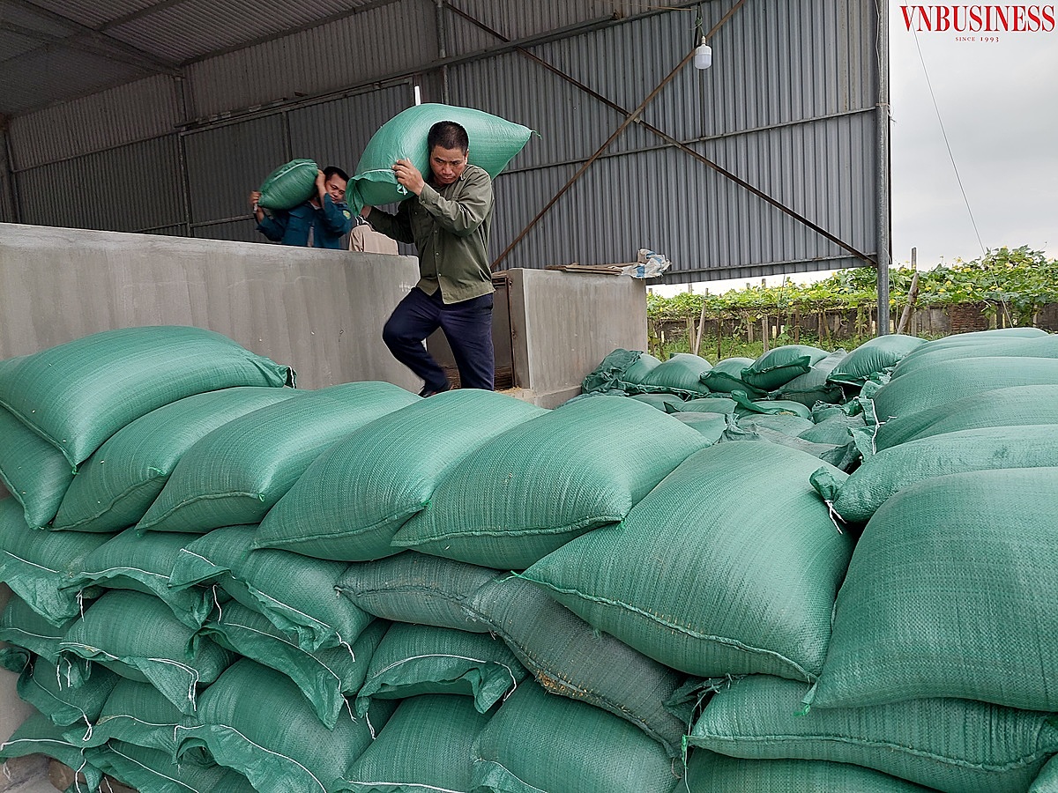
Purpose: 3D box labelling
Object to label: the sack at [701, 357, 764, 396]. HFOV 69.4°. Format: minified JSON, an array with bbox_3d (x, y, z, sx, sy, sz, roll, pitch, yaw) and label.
[{"bbox_3d":[1.293,-0.145,4.820,0.430,0.240,0.660,0,6,28],"label":"sack"}]

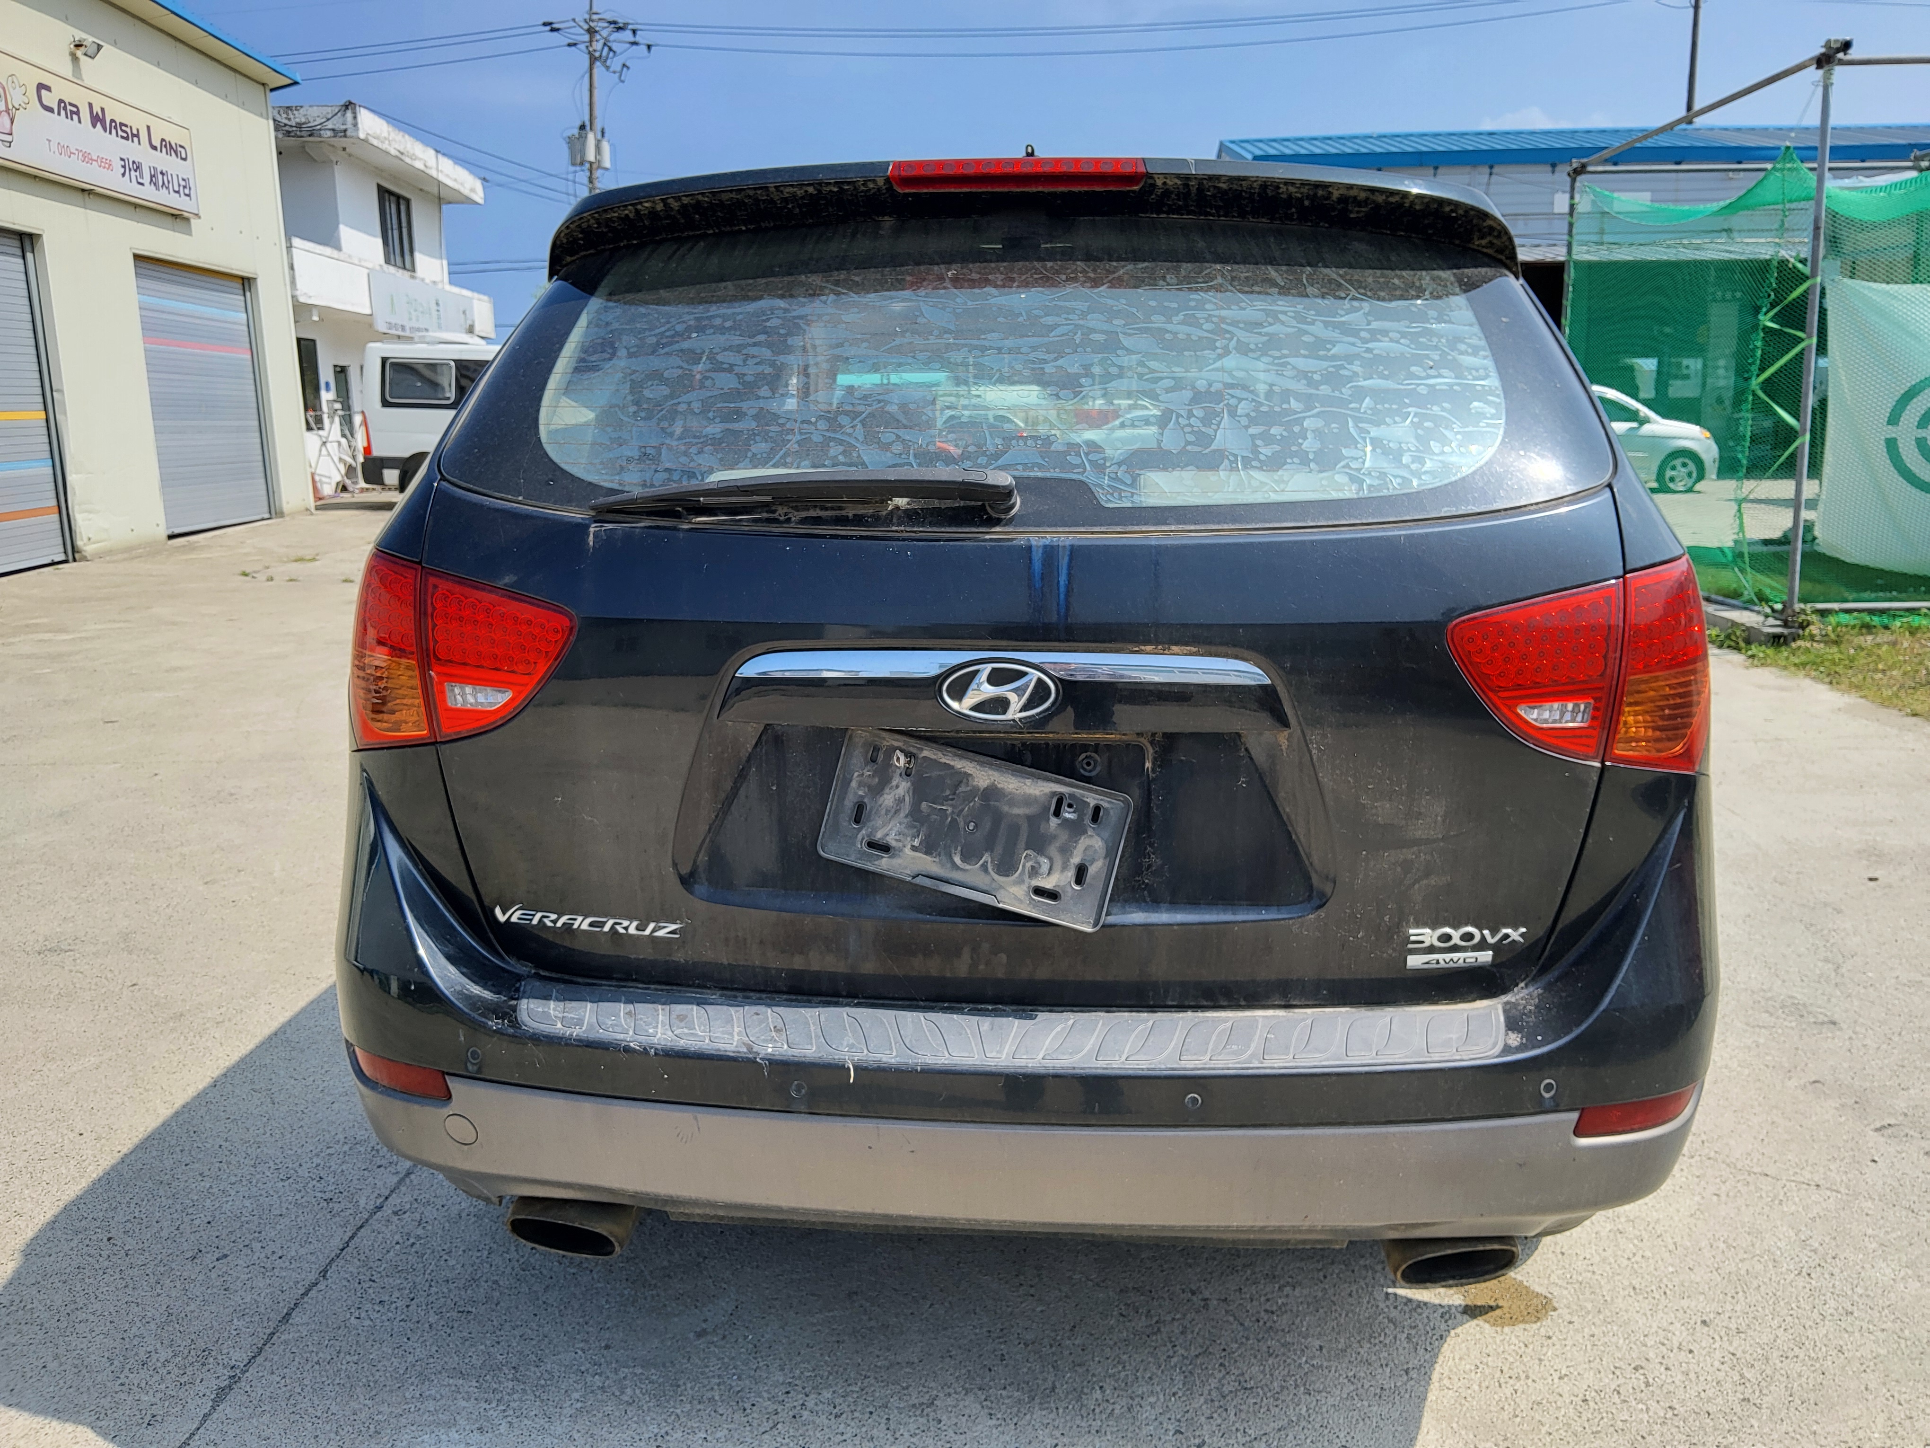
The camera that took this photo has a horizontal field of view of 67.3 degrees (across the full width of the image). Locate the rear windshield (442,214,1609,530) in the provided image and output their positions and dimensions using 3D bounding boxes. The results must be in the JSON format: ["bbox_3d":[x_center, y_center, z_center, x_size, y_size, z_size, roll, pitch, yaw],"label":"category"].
[{"bbox_3d":[0.065,-0.435,1.849,1.470,0.510,0.140,0,-24,3],"label":"rear windshield"}]

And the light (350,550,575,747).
[{"bbox_3d":[-0.639,-0.083,1.849,0.385,0.250,0.210,4,13,17],"label":"light"}]

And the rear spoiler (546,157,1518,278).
[{"bbox_3d":[0.078,-0.643,1.869,1.265,0.145,0.290,0,12,3],"label":"rear spoiler"}]

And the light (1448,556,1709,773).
[{"bbox_3d":[0.757,-0.065,1.782,0.395,0.255,0.210,-3,13,-11],"label":"light"}]

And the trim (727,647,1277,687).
[{"bbox_3d":[0.039,-0.065,1.665,0.625,0.042,0.050,0,12,3],"label":"trim"}]

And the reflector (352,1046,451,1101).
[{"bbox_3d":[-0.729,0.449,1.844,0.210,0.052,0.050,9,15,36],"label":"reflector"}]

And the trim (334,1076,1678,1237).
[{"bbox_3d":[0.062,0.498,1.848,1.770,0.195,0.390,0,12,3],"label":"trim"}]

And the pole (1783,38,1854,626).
[{"bbox_3d":[4.846,-2.176,8.295,0.065,3.198,0.065,-2,12,3],"label":"pole"}]

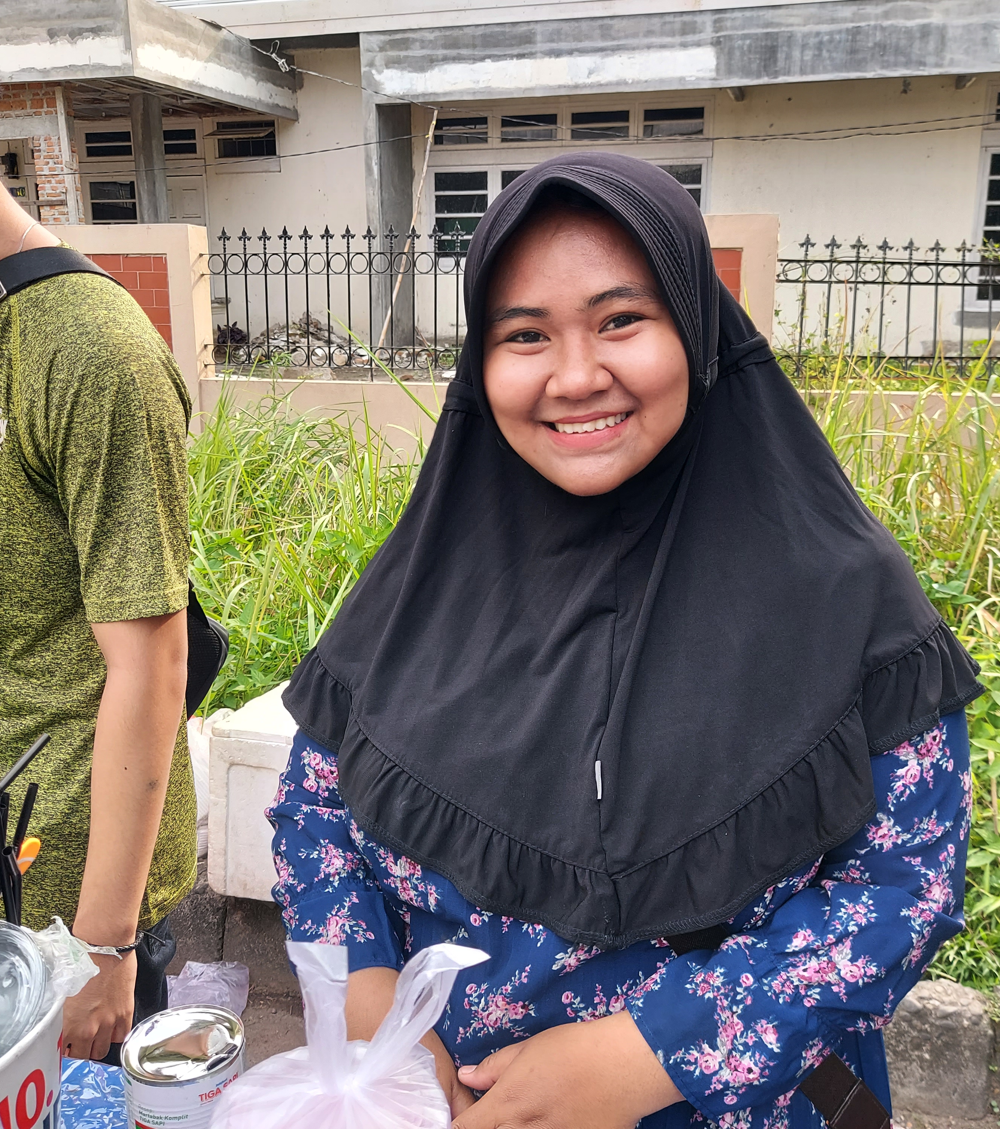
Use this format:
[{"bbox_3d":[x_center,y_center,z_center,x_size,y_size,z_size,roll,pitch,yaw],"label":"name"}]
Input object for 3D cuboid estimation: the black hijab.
[{"bbox_3d":[0.088,-0.030,0.820,0.500,0.550,0.330,2,11,9],"label":"black hijab"}]

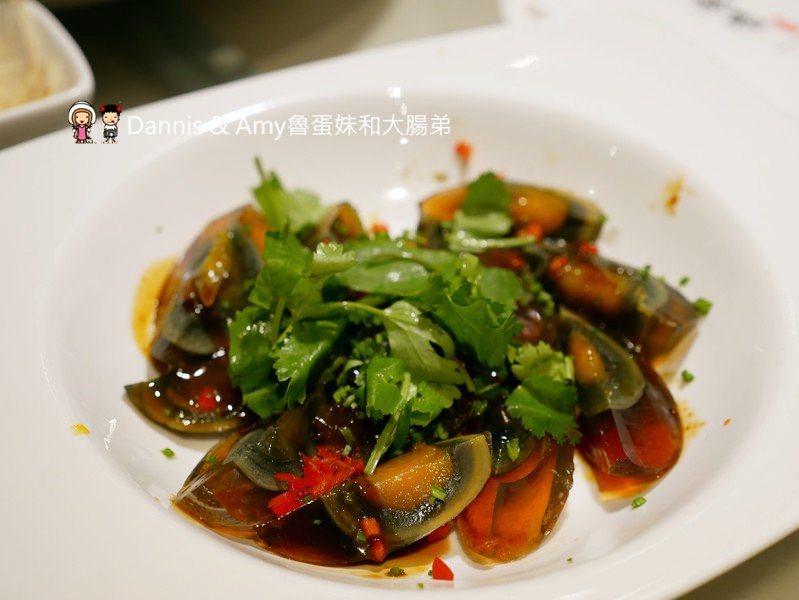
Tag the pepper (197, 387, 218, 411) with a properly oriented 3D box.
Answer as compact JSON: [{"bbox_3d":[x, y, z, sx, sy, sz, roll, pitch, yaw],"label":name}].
[{"bbox_3d":[-0.062,0.032,0.386,0.007,0.006,0.006,0,42,0],"label":"pepper"}]

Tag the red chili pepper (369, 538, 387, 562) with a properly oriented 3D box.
[{"bbox_3d":[-0.006,0.073,0.349,0.005,0.006,0.006,0,42,0],"label":"red chili pepper"}]

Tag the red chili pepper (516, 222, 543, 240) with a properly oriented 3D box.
[{"bbox_3d":[0.048,-0.025,0.444,0.009,0.006,0.006,0,42,0],"label":"red chili pepper"}]

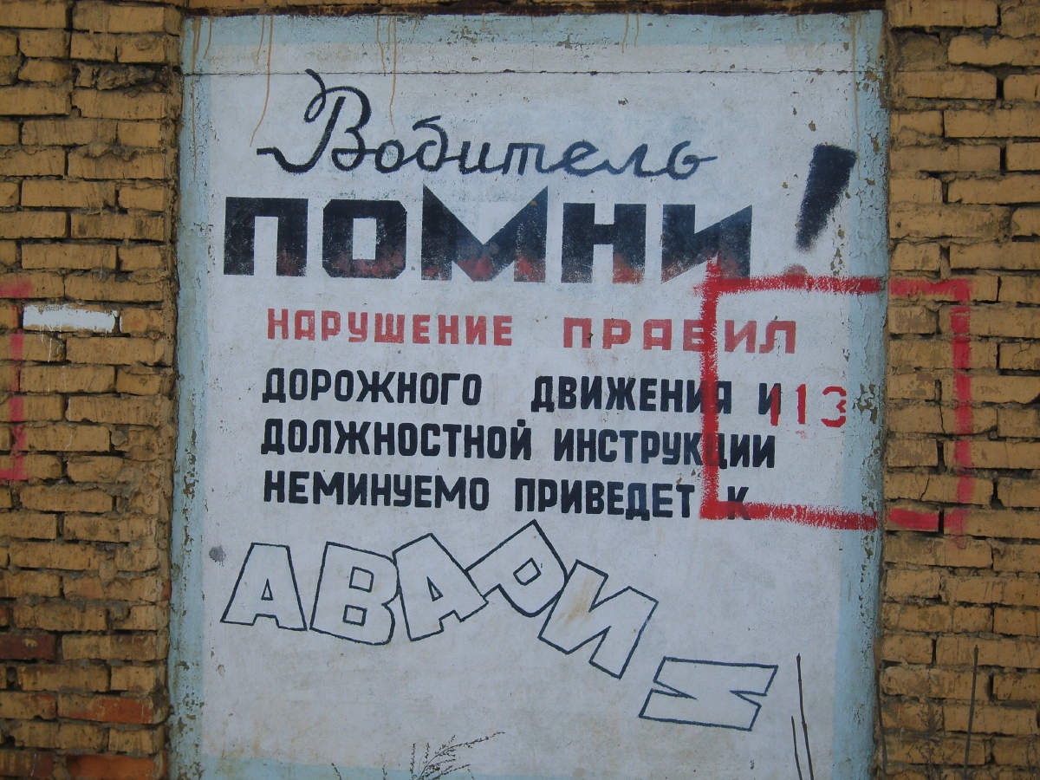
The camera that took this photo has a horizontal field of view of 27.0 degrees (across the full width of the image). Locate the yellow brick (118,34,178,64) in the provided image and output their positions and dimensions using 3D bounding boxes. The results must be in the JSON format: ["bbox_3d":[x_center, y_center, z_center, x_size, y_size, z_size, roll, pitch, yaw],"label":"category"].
[{"bbox_3d":[-0.928,-0.861,5.573,0.120,0.065,0.250,1,1,11],"label":"yellow brick"}]

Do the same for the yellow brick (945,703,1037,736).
[{"bbox_3d":[1.126,0.782,5.200,0.232,0.066,0.120,1,0,8],"label":"yellow brick"}]

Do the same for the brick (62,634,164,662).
[{"bbox_3d":[-1.020,0.650,5.502,0.250,0.066,0.120,1,0,8],"label":"brick"}]

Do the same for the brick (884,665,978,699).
[{"bbox_3d":[0.996,0.693,5.203,0.247,0.069,0.120,1,2,10],"label":"brick"}]

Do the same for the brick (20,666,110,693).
[{"bbox_3d":[-1.167,0.743,5.637,0.250,0.065,0.120,1,1,10],"label":"brick"}]

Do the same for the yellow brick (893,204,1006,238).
[{"bbox_3d":[1.034,-0.400,5.234,0.250,0.065,0.120,1,1,10],"label":"yellow brick"}]

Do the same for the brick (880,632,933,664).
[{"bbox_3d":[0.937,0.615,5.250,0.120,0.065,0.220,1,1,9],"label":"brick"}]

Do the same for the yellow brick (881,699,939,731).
[{"bbox_3d":[0.949,0.767,5.216,0.120,0.065,0.250,1,1,11],"label":"yellow brick"}]

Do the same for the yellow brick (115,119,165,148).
[{"bbox_3d":[-0.932,-0.647,5.577,0.120,0.065,0.250,1,1,11],"label":"yellow brick"}]

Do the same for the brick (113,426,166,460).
[{"bbox_3d":[-0.963,0.134,5.634,0.120,0.065,0.210,1,1,10],"label":"brick"}]

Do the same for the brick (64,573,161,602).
[{"bbox_3d":[-1.026,0.503,5.548,0.250,0.065,0.120,1,1,11],"label":"brick"}]

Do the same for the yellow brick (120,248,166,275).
[{"bbox_3d":[-0.934,-0.325,5.558,0.117,0.066,0.250,1,0,8],"label":"yellow brick"}]

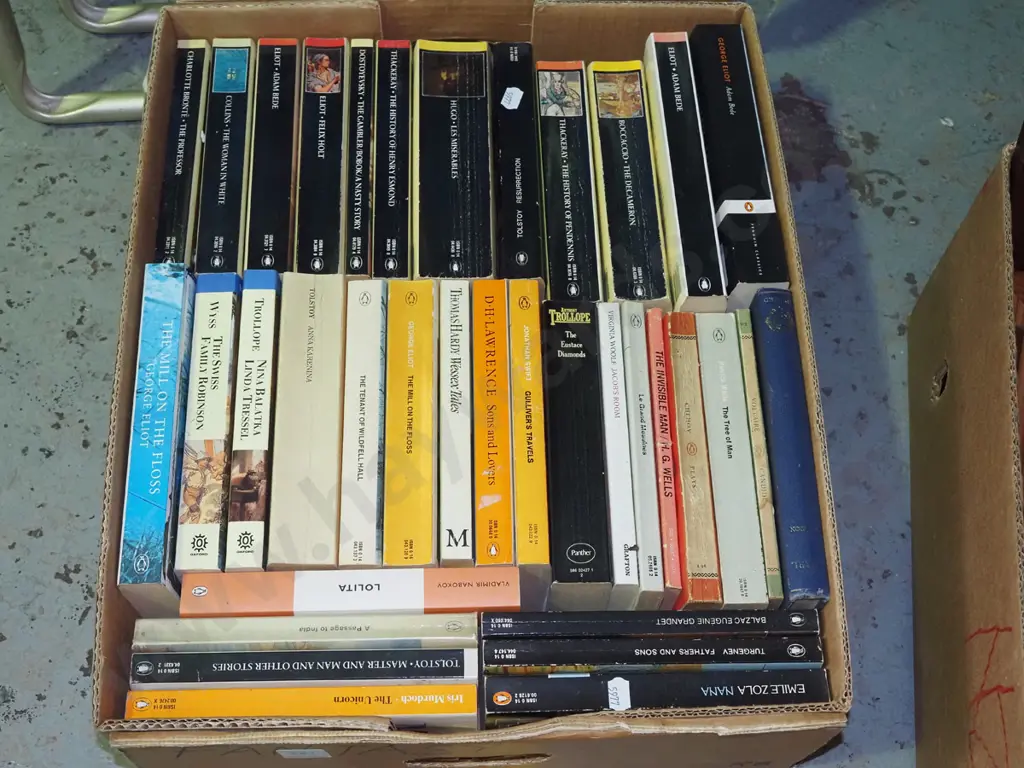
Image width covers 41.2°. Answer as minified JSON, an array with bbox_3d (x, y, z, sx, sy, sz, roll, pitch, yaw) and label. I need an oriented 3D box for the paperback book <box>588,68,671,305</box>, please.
[{"bbox_3d":[0.069,-0.108,0.912,0.034,0.111,0.181,0,64,-6],"label":"paperback book"}]

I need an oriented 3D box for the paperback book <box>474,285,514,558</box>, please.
[{"bbox_3d":[-0.013,0.043,0.836,0.020,0.111,0.181,0,63,-2],"label":"paperback book"}]

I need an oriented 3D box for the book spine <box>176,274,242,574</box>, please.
[{"bbox_3d":[-0.175,0.043,0.827,0.024,0.116,0.185,-1,63,-3],"label":"book spine"}]

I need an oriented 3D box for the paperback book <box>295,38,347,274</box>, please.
[{"bbox_3d":[-0.122,-0.124,0.916,0.027,0.111,0.181,-1,64,-2],"label":"paperback book"}]

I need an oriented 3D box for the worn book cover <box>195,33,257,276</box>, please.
[{"bbox_3d":[-0.183,-0.123,0.912,0.026,0.111,0.181,-1,64,-3],"label":"worn book cover"}]

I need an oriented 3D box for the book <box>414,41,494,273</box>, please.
[{"bbox_3d":[-0.038,-0.122,0.919,0.048,0.112,0.181,-1,64,-2],"label":"book"}]

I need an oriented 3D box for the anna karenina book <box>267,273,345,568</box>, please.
[{"bbox_3d":[-0.119,0.040,0.824,0.036,0.111,0.181,0,65,-4],"label":"anna karenina book"}]

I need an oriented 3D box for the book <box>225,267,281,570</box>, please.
[{"bbox_3d":[-0.149,0.042,0.826,0.019,0.116,0.187,-1,63,-3],"label":"book"}]

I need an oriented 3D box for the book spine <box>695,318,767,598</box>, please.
[{"bbox_3d":[0.124,0.063,0.834,0.025,0.111,0.181,-1,64,-2],"label":"book spine"}]

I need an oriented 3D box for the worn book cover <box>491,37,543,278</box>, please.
[{"bbox_3d":[0.002,-0.121,0.918,0.023,0.111,0.181,-1,63,-2],"label":"worn book cover"}]

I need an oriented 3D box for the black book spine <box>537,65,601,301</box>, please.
[{"bbox_3d":[0.030,-0.107,0.910,0.031,0.111,0.181,0,64,-5],"label":"black book spine"}]

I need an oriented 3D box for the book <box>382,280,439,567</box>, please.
[{"bbox_3d":[-0.061,0.043,0.833,0.026,0.111,0.181,0,63,-3],"label":"book"}]

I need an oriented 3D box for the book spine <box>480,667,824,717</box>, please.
[{"bbox_3d":[0.076,0.187,0.771,0.181,0.111,0.020,-1,64,-2],"label":"book spine"}]

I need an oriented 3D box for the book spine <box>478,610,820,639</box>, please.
[{"bbox_3d":[0.073,0.153,0.784,0.181,0.111,0.013,0,64,-2],"label":"book spine"}]

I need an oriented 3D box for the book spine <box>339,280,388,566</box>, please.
[{"bbox_3d":[-0.089,0.043,0.833,0.019,0.111,0.181,-1,63,-2],"label":"book spine"}]

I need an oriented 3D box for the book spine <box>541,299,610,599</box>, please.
[{"bbox_3d":[0.037,0.054,0.835,0.034,0.110,0.178,0,63,-1],"label":"book spine"}]

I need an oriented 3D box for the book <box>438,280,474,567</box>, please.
[{"bbox_3d":[-0.034,0.042,0.836,0.017,0.111,0.177,0,63,-2],"label":"book"}]

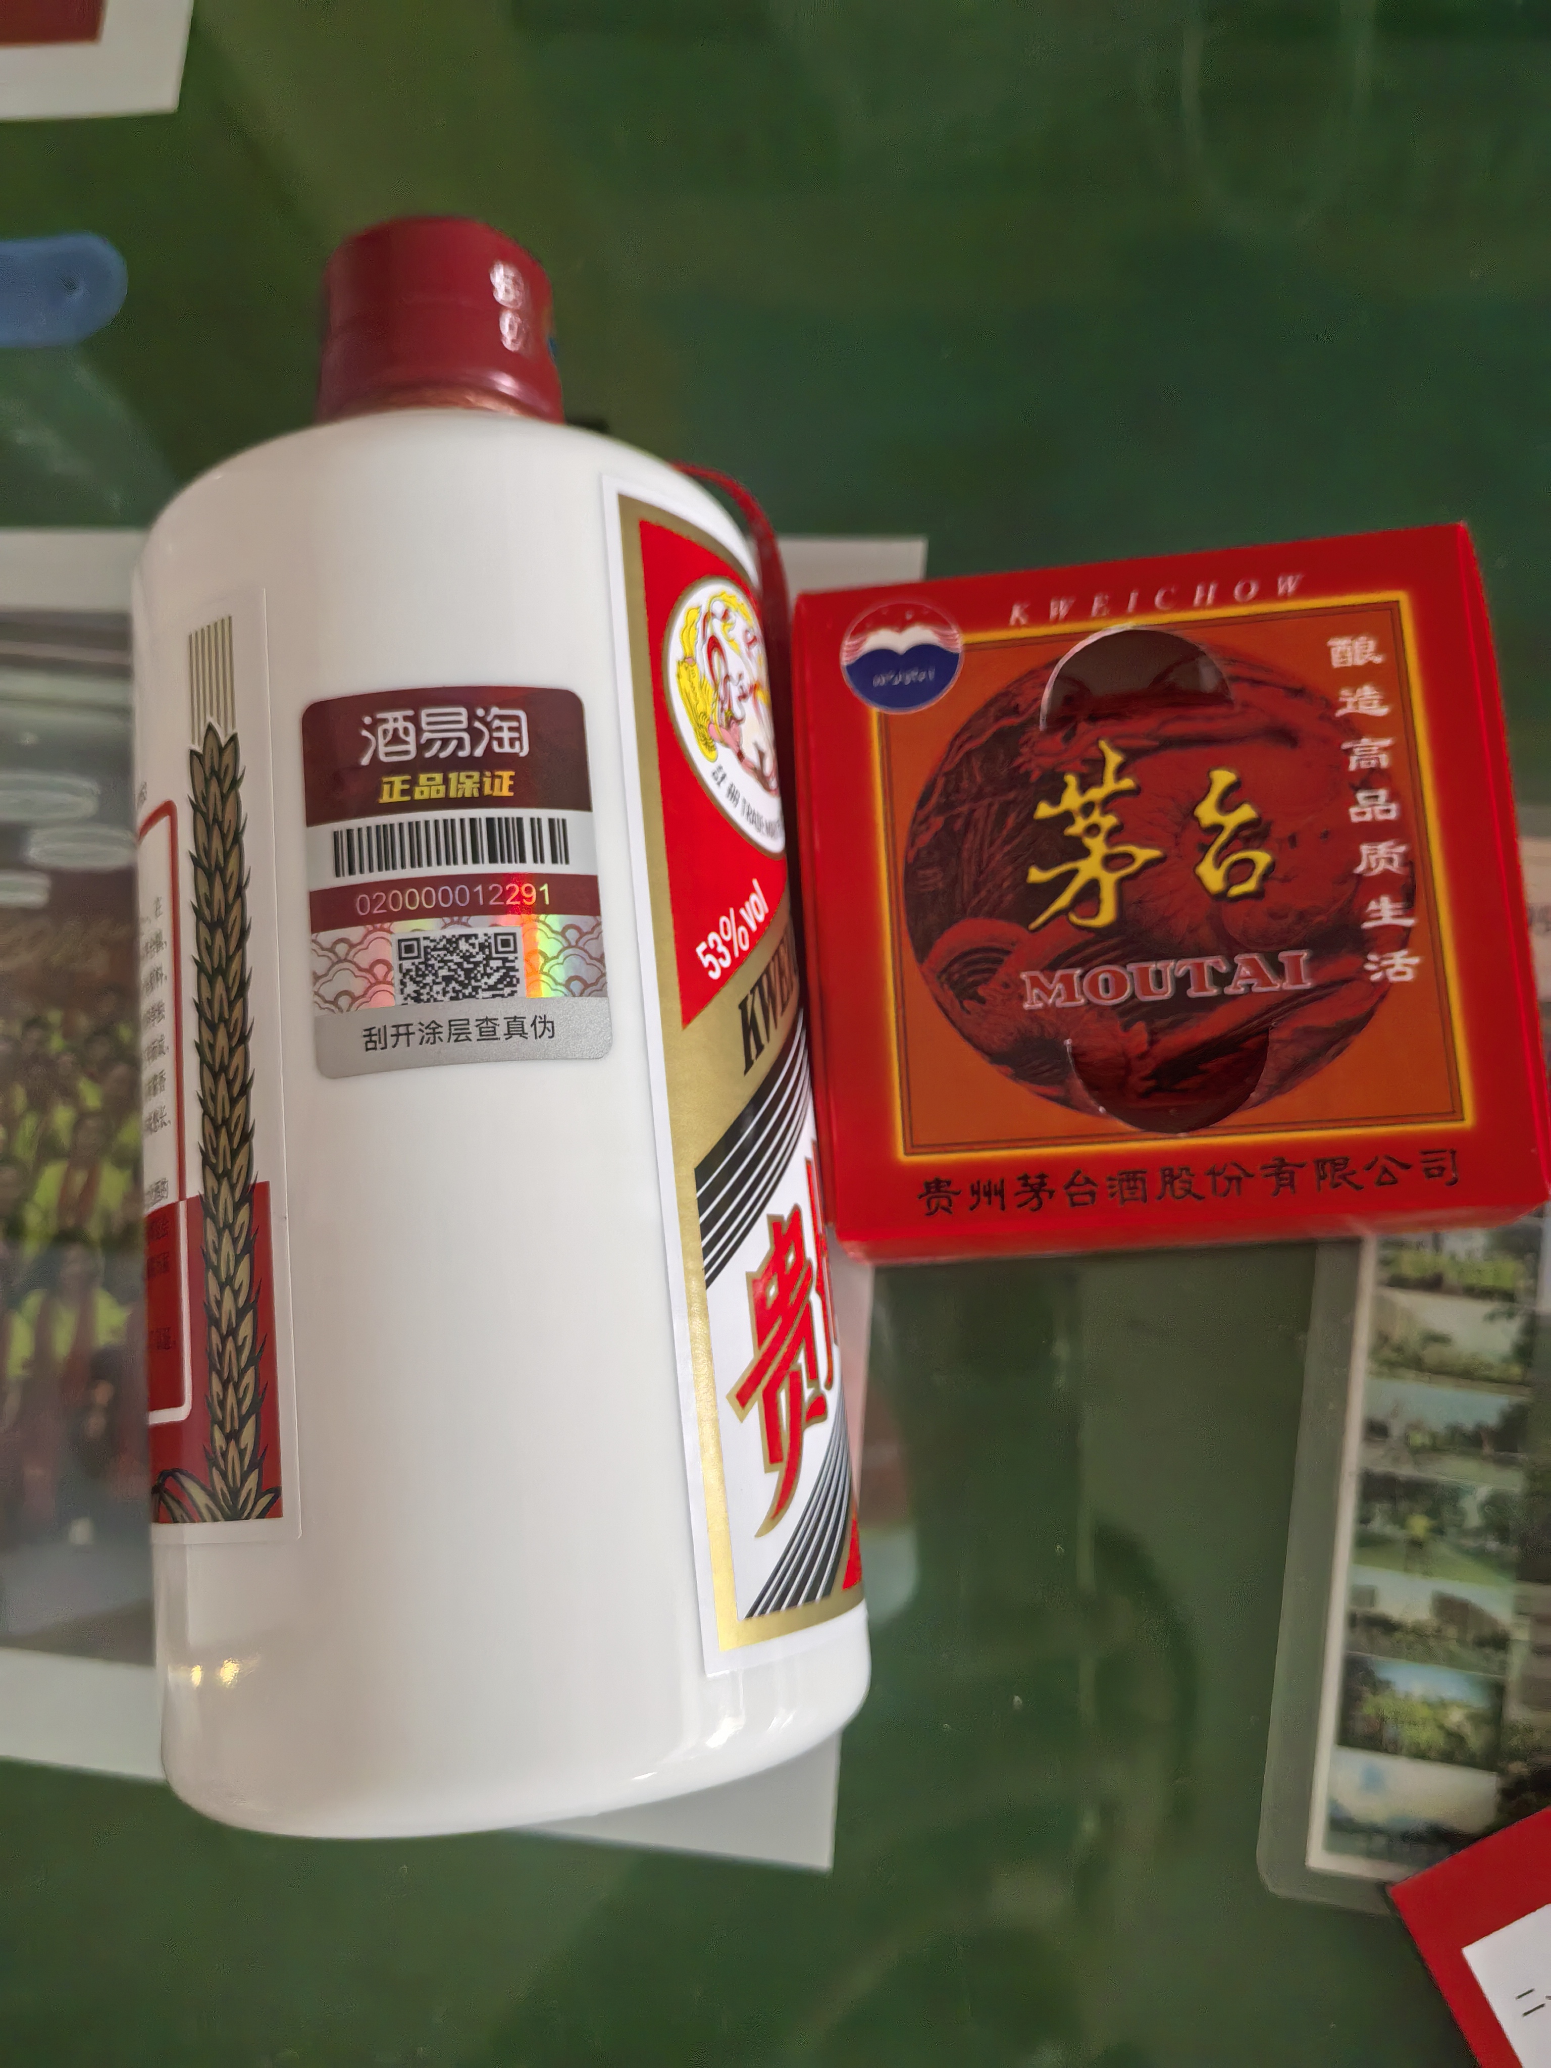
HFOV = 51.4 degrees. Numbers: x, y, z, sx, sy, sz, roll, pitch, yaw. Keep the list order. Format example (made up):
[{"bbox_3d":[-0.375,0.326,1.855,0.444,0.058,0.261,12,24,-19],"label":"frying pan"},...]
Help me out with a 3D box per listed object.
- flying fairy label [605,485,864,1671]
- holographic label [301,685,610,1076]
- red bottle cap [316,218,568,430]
[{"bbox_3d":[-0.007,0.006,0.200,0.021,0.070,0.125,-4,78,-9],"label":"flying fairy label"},{"bbox_3d":[-0.032,-0.016,0.163,0.029,0.003,0.040,-4,78,-7],"label":"holographic label"},{"bbox_3d":[-0.044,-0.087,0.216,0.032,0.032,0.027,-6,78,0],"label":"red bottle cap"}]

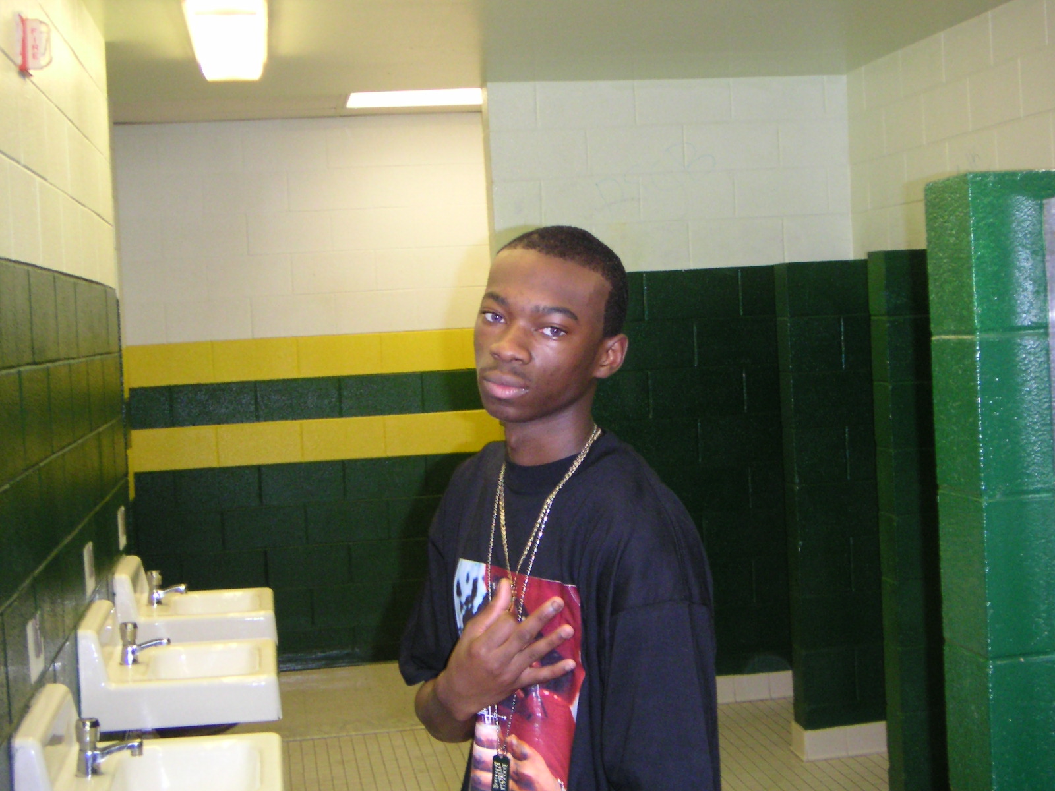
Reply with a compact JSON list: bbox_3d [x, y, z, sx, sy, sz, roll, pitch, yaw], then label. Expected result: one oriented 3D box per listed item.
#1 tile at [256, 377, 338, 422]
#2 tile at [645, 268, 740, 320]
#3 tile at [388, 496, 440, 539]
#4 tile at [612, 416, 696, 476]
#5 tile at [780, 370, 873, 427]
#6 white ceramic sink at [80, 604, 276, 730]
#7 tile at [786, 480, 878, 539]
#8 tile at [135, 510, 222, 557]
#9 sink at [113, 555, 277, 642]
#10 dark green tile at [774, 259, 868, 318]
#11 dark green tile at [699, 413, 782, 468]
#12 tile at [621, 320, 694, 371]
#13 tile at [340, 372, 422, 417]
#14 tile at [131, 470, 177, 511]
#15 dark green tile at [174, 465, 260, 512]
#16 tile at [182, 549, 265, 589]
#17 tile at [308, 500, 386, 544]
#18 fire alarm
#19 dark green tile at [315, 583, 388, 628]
[{"bbox_3d":[-1.111,0.023,7.715,0.400,0.197,0.060,-3,3,-9],"label":"tile"},{"bbox_3d":[0.681,-0.415,6.560,0.400,0.198,0.030,-3,3,-9],"label":"tile"},{"bbox_3d":[-0.480,0.598,7.836,0.398,0.197,0.050,-3,3,-9],"label":"tile"},{"bbox_3d":[0.513,0.205,6.558,0.400,0.198,0.030,-3,3,-9],"label":"tile"},{"bbox_3d":[1.154,0.012,5.851,0.398,0.195,0.120,-3,3,-9],"label":"tile"},{"bbox_3d":[-0.856,0.663,3.990,0.462,0.272,0.485,-3,3,-9],"label":"white ceramic sink"},{"bbox_3d":[1.170,0.418,5.864,0.398,0.197,0.140,-3,3,-9],"label":"tile"},{"bbox_3d":[-1.681,0.666,7.642,0.398,0.197,0.050,-3,3,-9],"label":"tile"},{"bbox_3d":[-0.979,0.618,4.764,0.455,0.270,0.465,-3,3,-9],"label":"sink"},{"bbox_3d":[1.131,-0.393,5.823,0.398,0.197,0.140,-3,3,-9],"label":"dark green tile"},{"bbox_3d":[0.909,0.180,6.616,0.400,0.197,0.060,-3,3,-9],"label":"dark green tile"},{"bbox_3d":[0.488,-0.203,6.501,0.398,0.195,0.050,-3,3,-9],"label":"tile"},{"bbox_3d":[-0.713,0.002,7.798,0.398,0.195,0.050,-3,3,-9],"label":"tile"},{"bbox_3d":[-1.797,0.471,7.668,0.197,0.198,0.030,-3,3,-9],"label":"tile"},{"bbox_3d":[-1.494,0.452,7.685,0.398,0.195,0.050,-3,3,-9],"label":"dark green tile"},{"bbox_3d":[-1.473,0.856,7.691,0.400,0.197,0.060,-3,3,-9],"label":"tile"},{"bbox_3d":[-0.884,0.621,7.794,0.398,0.195,0.050,-3,3,-9],"label":"tile"},{"bbox_3d":[-1.016,-0.724,3.271,0.065,0.115,0.130,-3,3,-9],"label":"fire alarm"},{"bbox_3d":[-0.861,1.026,7.792,0.398,0.197,0.050,-3,3,-9],"label":"dark green tile"}]

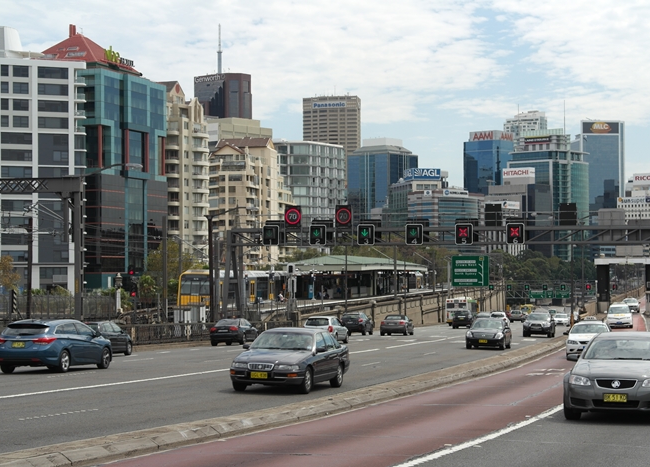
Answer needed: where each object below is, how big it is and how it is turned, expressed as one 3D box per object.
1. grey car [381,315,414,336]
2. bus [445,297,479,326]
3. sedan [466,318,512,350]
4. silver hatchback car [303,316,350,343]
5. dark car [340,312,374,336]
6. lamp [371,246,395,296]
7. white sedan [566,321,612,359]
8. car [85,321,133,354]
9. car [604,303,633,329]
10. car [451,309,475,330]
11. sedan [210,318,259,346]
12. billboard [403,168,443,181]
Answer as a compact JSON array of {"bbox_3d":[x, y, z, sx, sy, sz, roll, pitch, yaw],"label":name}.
[{"bbox_3d":[4.860,6.170,100.600,1.780,1.400,4.570,-1,-3,11],"label":"grey car"},{"bbox_3d":[15.770,8.940,170.900,2.500,3.200,12.000,-1,-3,11],"label":"bus"},{"bbox_3d":[7.820,4.800,71.600,1.800,1.480,4.880,-1,-3,12],"label":"sedan"},{"bbox_3d":[0.125,5.052,78.393,1.686,1.436,4.175,-1,-3,14],"label":"silver hatchback car"},{"bbox_3d":[2.308,6.490,107.040,1.762,1.560,4.445,-1,-3,12],"label":"dark car"},{"bbox_3d":[5.792,3.829,147.000,2.500,5.600,0.350,-1,-1,11],"label":"lamp"},{"bbox_3d":[10.690,4.250,60.200,1.860,1.460,4.920,-1,-3,12],"label":"white sedan"},{"bbox_3d":[-9.344,4.352,61.928,1.770,1.457,4.325,-1,-3,14],"label":"car"},{"bbox_3d":[21.370,5.980,108.300,1.820,1.760,4.780,-1,-3,12],"label":"car"},{"bbox_3d":[13.349,8.259,143.367,1.820,1.692,4.576,-1,-3,11],"label":"car"},{"bbox_3d":[-4.770,5.205,79.000,1.780,1.430,4.600,-1,-3,11],"label":"sedan"},{"bbox_3d":[54.700,-32.500,839.700,15.900,6.400,15.900,0,-2,-15],"label":"billboard"}]

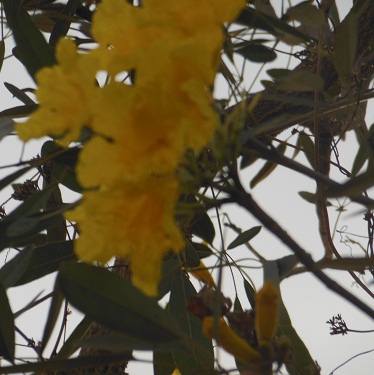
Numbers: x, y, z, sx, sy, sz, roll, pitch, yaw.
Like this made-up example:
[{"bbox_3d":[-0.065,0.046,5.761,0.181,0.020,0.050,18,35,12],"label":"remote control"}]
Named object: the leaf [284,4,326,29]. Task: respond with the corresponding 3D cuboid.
[{"bbox_3d":[0.093,-0.133,2.800,0.036,0.012,0.026,-25,-59,12],"label":"leaf"}]

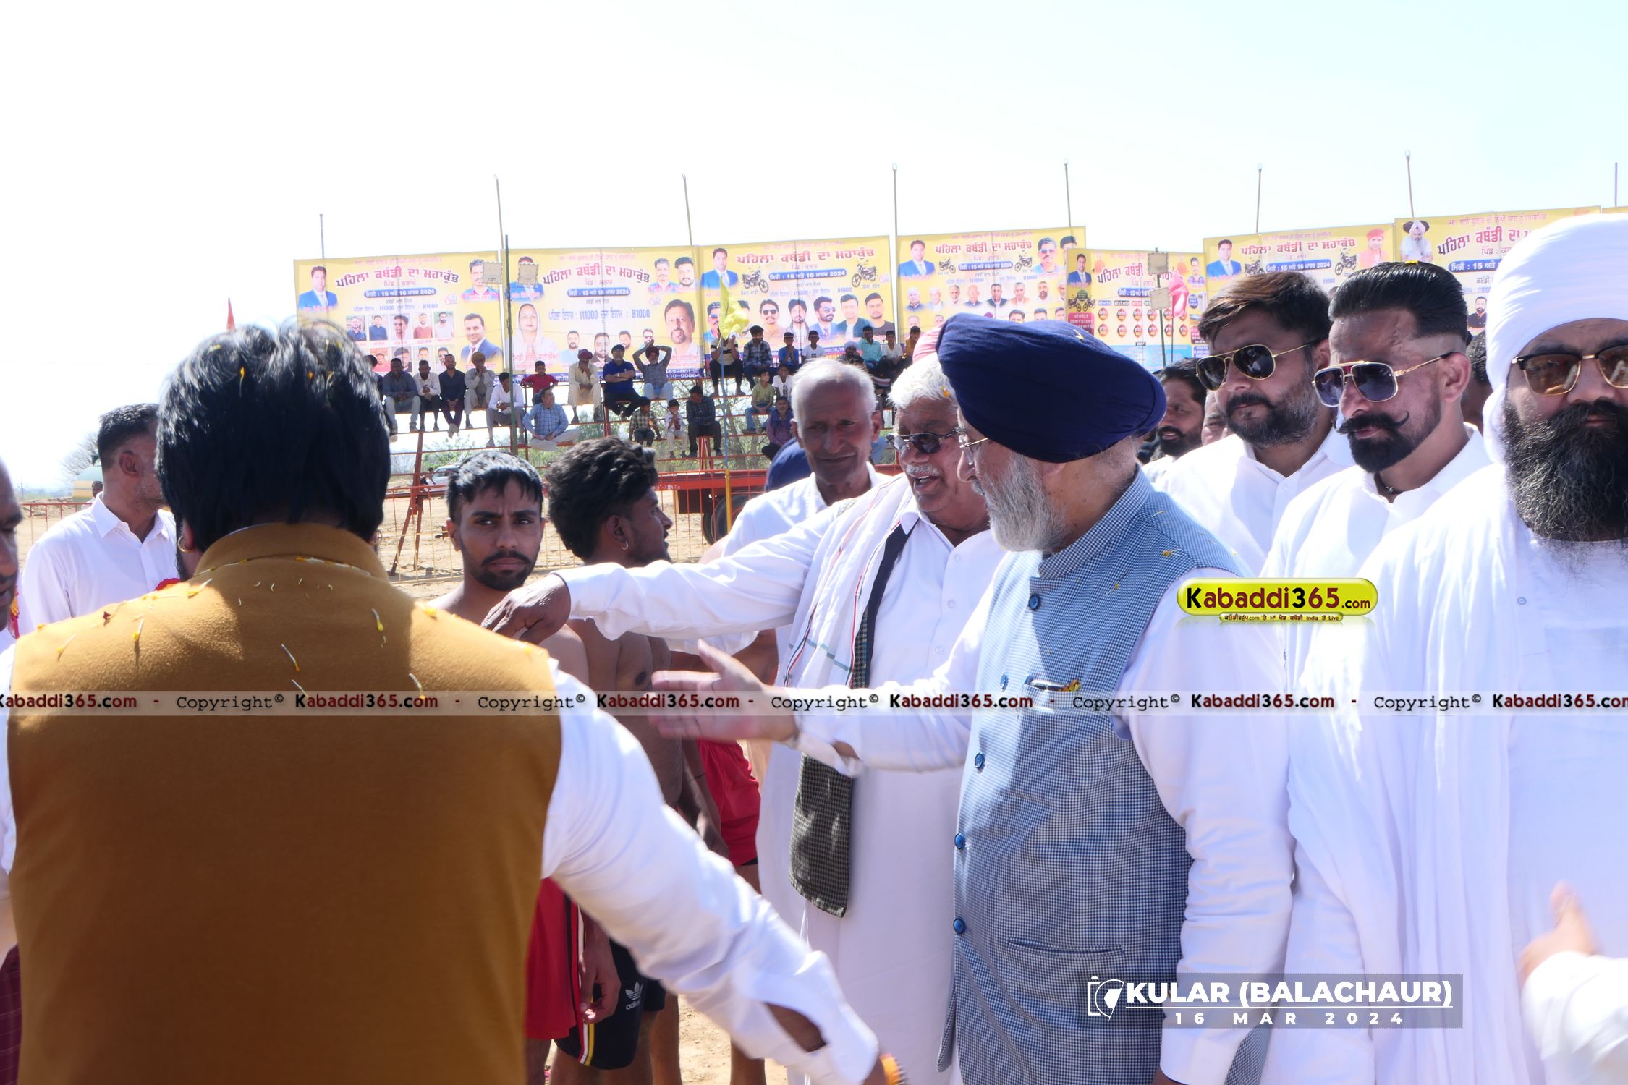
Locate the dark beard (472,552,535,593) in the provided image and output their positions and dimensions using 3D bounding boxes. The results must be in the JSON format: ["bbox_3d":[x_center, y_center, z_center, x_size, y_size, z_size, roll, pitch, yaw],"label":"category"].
[{"bbox_3d":[-0.541,0.051,3.240,0.115,0.072,0.085,-3,3,-19],"label":"dark beard"}]

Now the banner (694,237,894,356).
[{"bbox_3d":[-0.280,-3.917,30.200,3.120,2.030,0.060,-3,3,-1],"label":"banner"}]

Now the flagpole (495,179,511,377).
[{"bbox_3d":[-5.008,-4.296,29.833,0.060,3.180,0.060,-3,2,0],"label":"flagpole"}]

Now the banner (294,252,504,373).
[{"bbox_3d":[-6.543,-3.579,29.300,3.240,2.020,0.060,-3,3,-8],"label":"banner"}]

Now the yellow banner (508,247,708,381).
[{"bbox_3d":[-3.361,-3.677,29.600,3.150,2.080,0.060,-3,3,-7],"label":"yellow banner"}]

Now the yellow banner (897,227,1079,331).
[{"bbox_3d":[2.900,-4.055,30.300,3.090,2.000,0.060,-2,3,2],"label":"yellow banner"}]

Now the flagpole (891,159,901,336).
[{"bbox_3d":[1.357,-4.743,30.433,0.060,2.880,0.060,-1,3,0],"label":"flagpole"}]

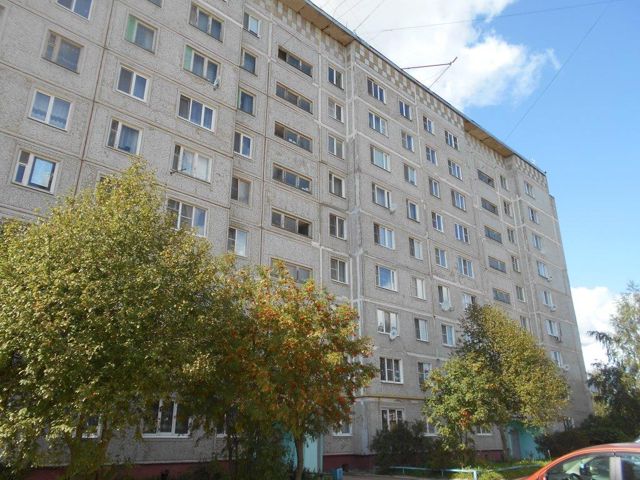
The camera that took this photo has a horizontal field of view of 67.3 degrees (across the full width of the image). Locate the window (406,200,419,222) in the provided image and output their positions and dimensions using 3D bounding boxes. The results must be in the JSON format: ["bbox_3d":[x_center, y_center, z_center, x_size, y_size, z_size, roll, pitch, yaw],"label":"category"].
[{"bbox_3d":[6.550,-2.052,33.948,1.375,1.357,0.200,18,-27,-39],"label":"window"}]

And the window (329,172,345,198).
[{"bbox_3d":[1.059,-3.387,30.133,1.390,1.470,0.150,18,-28,-38],"label":"window"}]

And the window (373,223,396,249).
[{"bbox_3d":[4.066,-0.208,30.510,1.970,1.370,0.150,18,-28,-38],"label":"window"}]

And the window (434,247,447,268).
[{"bbox_3d":[8.593,1.313,34.265,1.340,1.340,0.150,18,-28,-38],"label":"window"}]

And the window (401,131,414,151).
[{"bbox_3d":[6.616,-7.430,36.221,1.500,1.430,0.150,18,-27,-39],"label":"window"}]

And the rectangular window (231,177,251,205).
[{"bbox_3d":[-4.132,-2.555,24.913,1.240,1.360,0.200,18,-28,-38],"label":"rectangular window"}]

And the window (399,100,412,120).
[{"bbox_3d":[6.630,-9.996,37.199,1.520,1.360,0.150,18,-27,-39],"label":"window"}]

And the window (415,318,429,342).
[{"bbox_3d":[6.431,5.753,30.443,1.320,1.370,0.150,18,-28,-38],"label":"window"}]

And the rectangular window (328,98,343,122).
[{"bbox_3d":[1.072,-8.758,32.588,1.500,1.380,0.150,18,-27,-39],"label":"rectangular window"}]

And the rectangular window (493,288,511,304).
[{"bbox_3d":[15.414,4.818,40.770,2.770,0.920,0.150,18,-28,-38],"label":"rectangular window"}]

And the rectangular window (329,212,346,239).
[{"bbox_3d":[1.059,-0.762,29.102,1.390,1.430,0.150,18,-28,-38],"label":"rectangular window"}]

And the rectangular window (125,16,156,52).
[{"bbox_3d":[-8.267,-9.490,22.203,1.450,1.480,0.150,18,-28,-38],"label":"rectangular window"}]

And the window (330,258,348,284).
[{"bbox_3d":[1.093,1.831,28.328,1.400,1.387,0.150,18,-28,-39],"label":"window"}]

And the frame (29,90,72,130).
[{"bbox_3d":[-10.321,-4.928,18.406,1.345,1.357,0.200,18,-27,-39],"label":"frame"}]

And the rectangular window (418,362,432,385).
[{"bbox_3d":[6.658,8.442,30.302,1.500,1.390,0.150,18,-27,-39],"label":"rectangular window"}]

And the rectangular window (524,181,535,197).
[{"bbox_3d":[21.488,-4.995,49.450,1.970,1.387,0.150,18,-28,-39],"label":"rectangular window"}]

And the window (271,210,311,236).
[{"bbox_3d":[-1.618,-0.937,27.009,2.860,1.050,0.150,18,-27,-39],"label":"window"}]

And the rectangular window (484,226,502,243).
[{"bbox_3d":[15.667,-0.429,43.417,2.840,0.956,0.150,18,-28,-39],"label":"rectangular window"}]

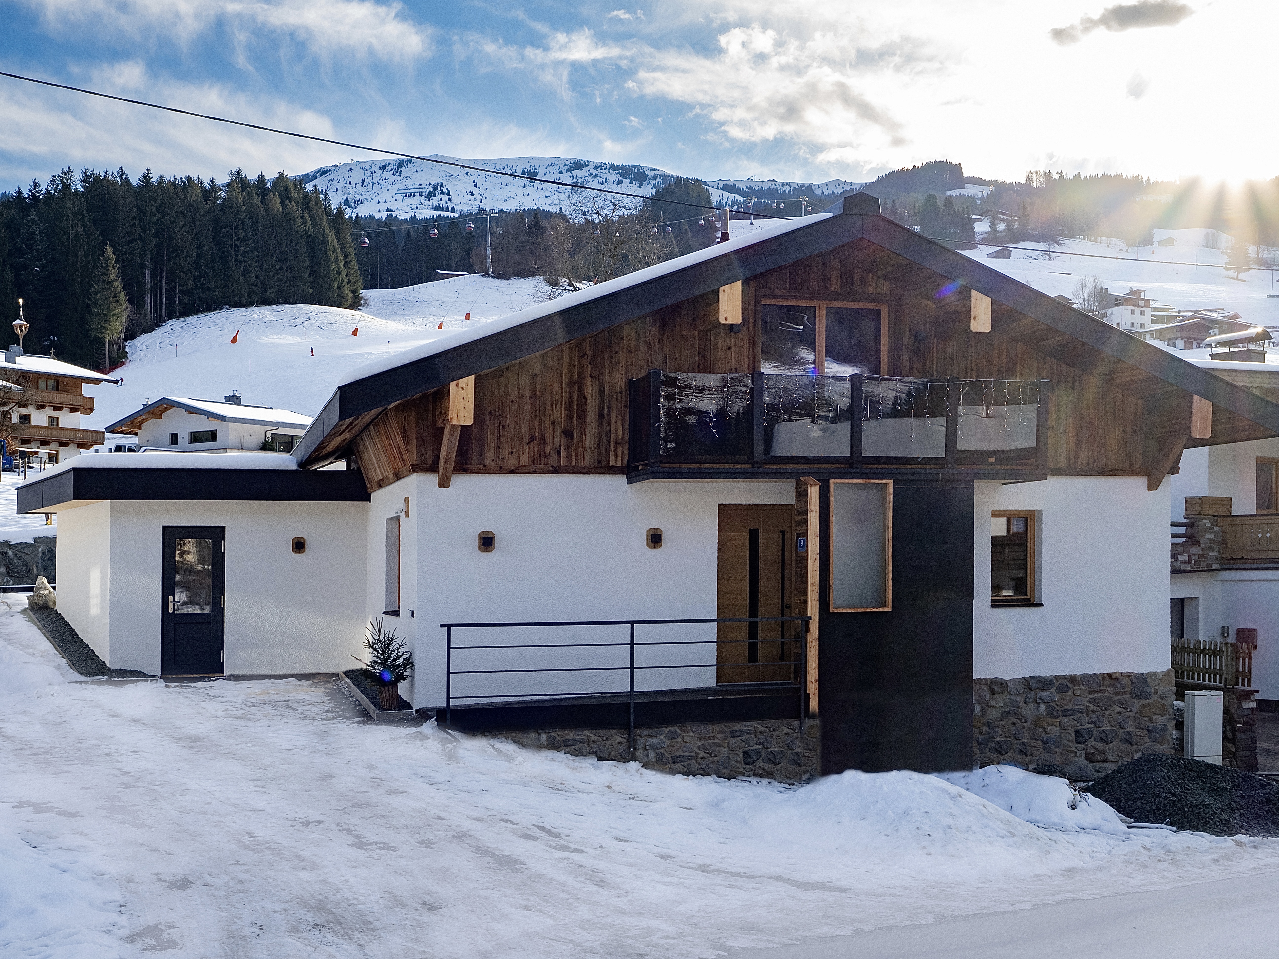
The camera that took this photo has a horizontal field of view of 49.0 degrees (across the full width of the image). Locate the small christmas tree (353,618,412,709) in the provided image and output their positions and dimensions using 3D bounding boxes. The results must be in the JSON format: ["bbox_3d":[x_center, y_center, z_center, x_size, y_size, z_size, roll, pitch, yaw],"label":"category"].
[{"bbox_3d":[-2.939,2.114,16.100,0.660,1.050,0.620,0,-2,-16],"label":"small christmas tree"}]

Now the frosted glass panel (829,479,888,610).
[{"bbox_3d":[2.593,0.773,16.450,0.790,1.530,0.090,0,-2,-16],"label":"frosted glass panel"}]

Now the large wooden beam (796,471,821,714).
[{"bbox_3d":[1.984,1.387,16.450,0.150,2.720,0.330,0,-2,-16],"label":"large wooden beam"}]

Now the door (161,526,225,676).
[{"bbox_3d":[-6.423,1.747,20.200,0.870,2.150,0.100,0,-2,-16],"label":"door"}]

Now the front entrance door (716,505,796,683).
[{"bbox_3d":[1.414,1.402,17.200,1.050,2.190,0.100,0,-2,-16],"label":"front entrance door"}]

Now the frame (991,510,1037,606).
[{"bbox_3d":[4.805,1.005,18.100,0.720,1.220,0.100,0,-2,-16],"label":"frame"}]

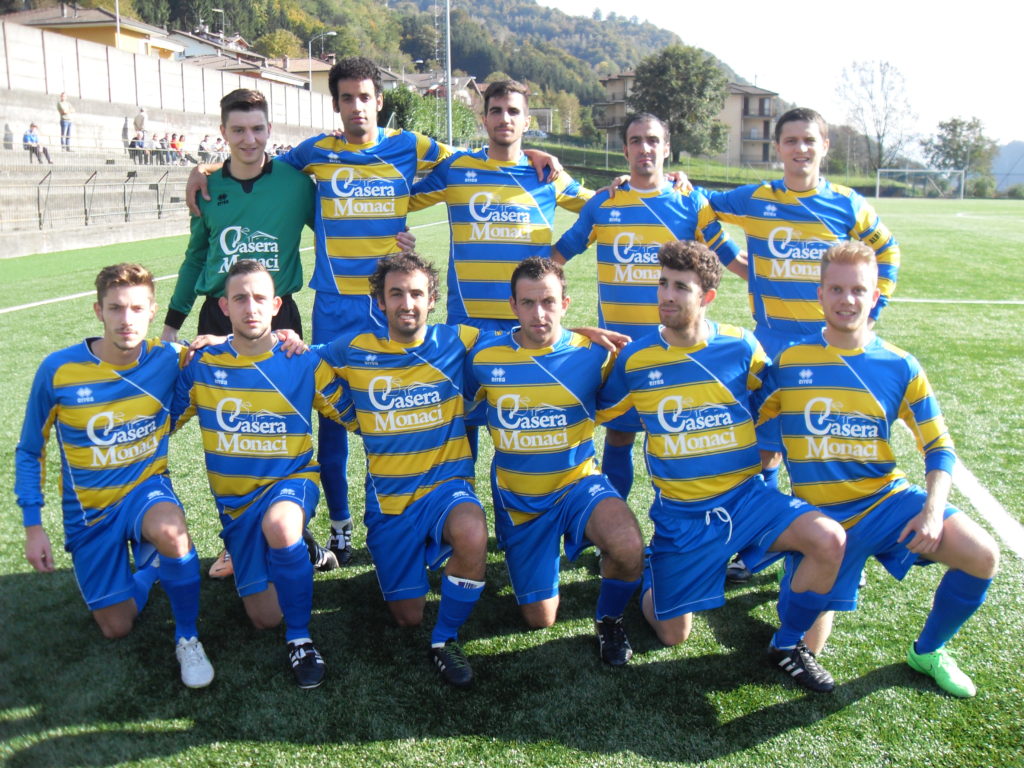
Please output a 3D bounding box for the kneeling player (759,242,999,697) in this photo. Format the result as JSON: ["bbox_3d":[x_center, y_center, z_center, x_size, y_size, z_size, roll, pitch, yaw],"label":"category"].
[{"bbox_3d":[1.095,0.205,3.246,0.730,1.318,0.872,0,11,0],"label":"kneeling player"}]

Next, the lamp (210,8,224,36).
[{"bbox_3d":[-30.500,-35.945,104.970,1.400,6.000,0.400,0,11,0],"label":"lamp"}]

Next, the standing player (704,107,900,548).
[{"bbox_3d":[0.953,-0.109,3.700,0.760,1.753,0.426,2,12,8],"label":"standing player"}]

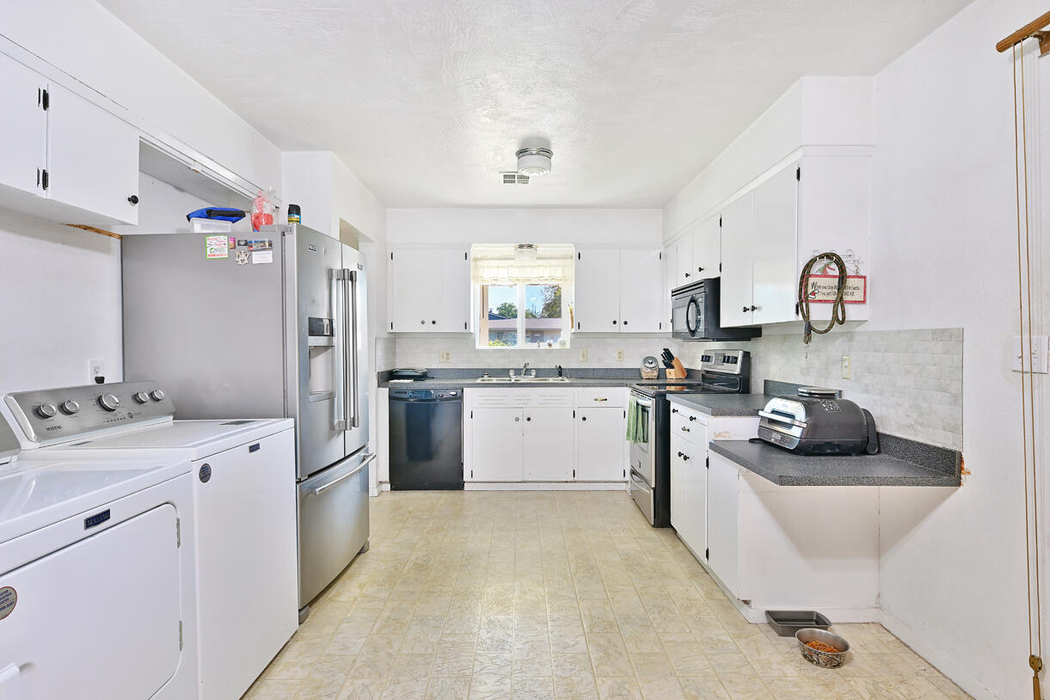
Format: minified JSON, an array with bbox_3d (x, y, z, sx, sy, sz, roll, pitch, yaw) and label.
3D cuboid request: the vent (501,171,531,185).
[{"bbox_3d":[-0.065,-1.239,4.013,0.245,0.025,0.330,0,1,0],"label":"vent"}]

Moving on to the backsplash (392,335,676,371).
[{"bbox_3d":[0.110,0.032,5.170,2.700,0.310,0.020,0,0,0],"label":"backsplash"}]

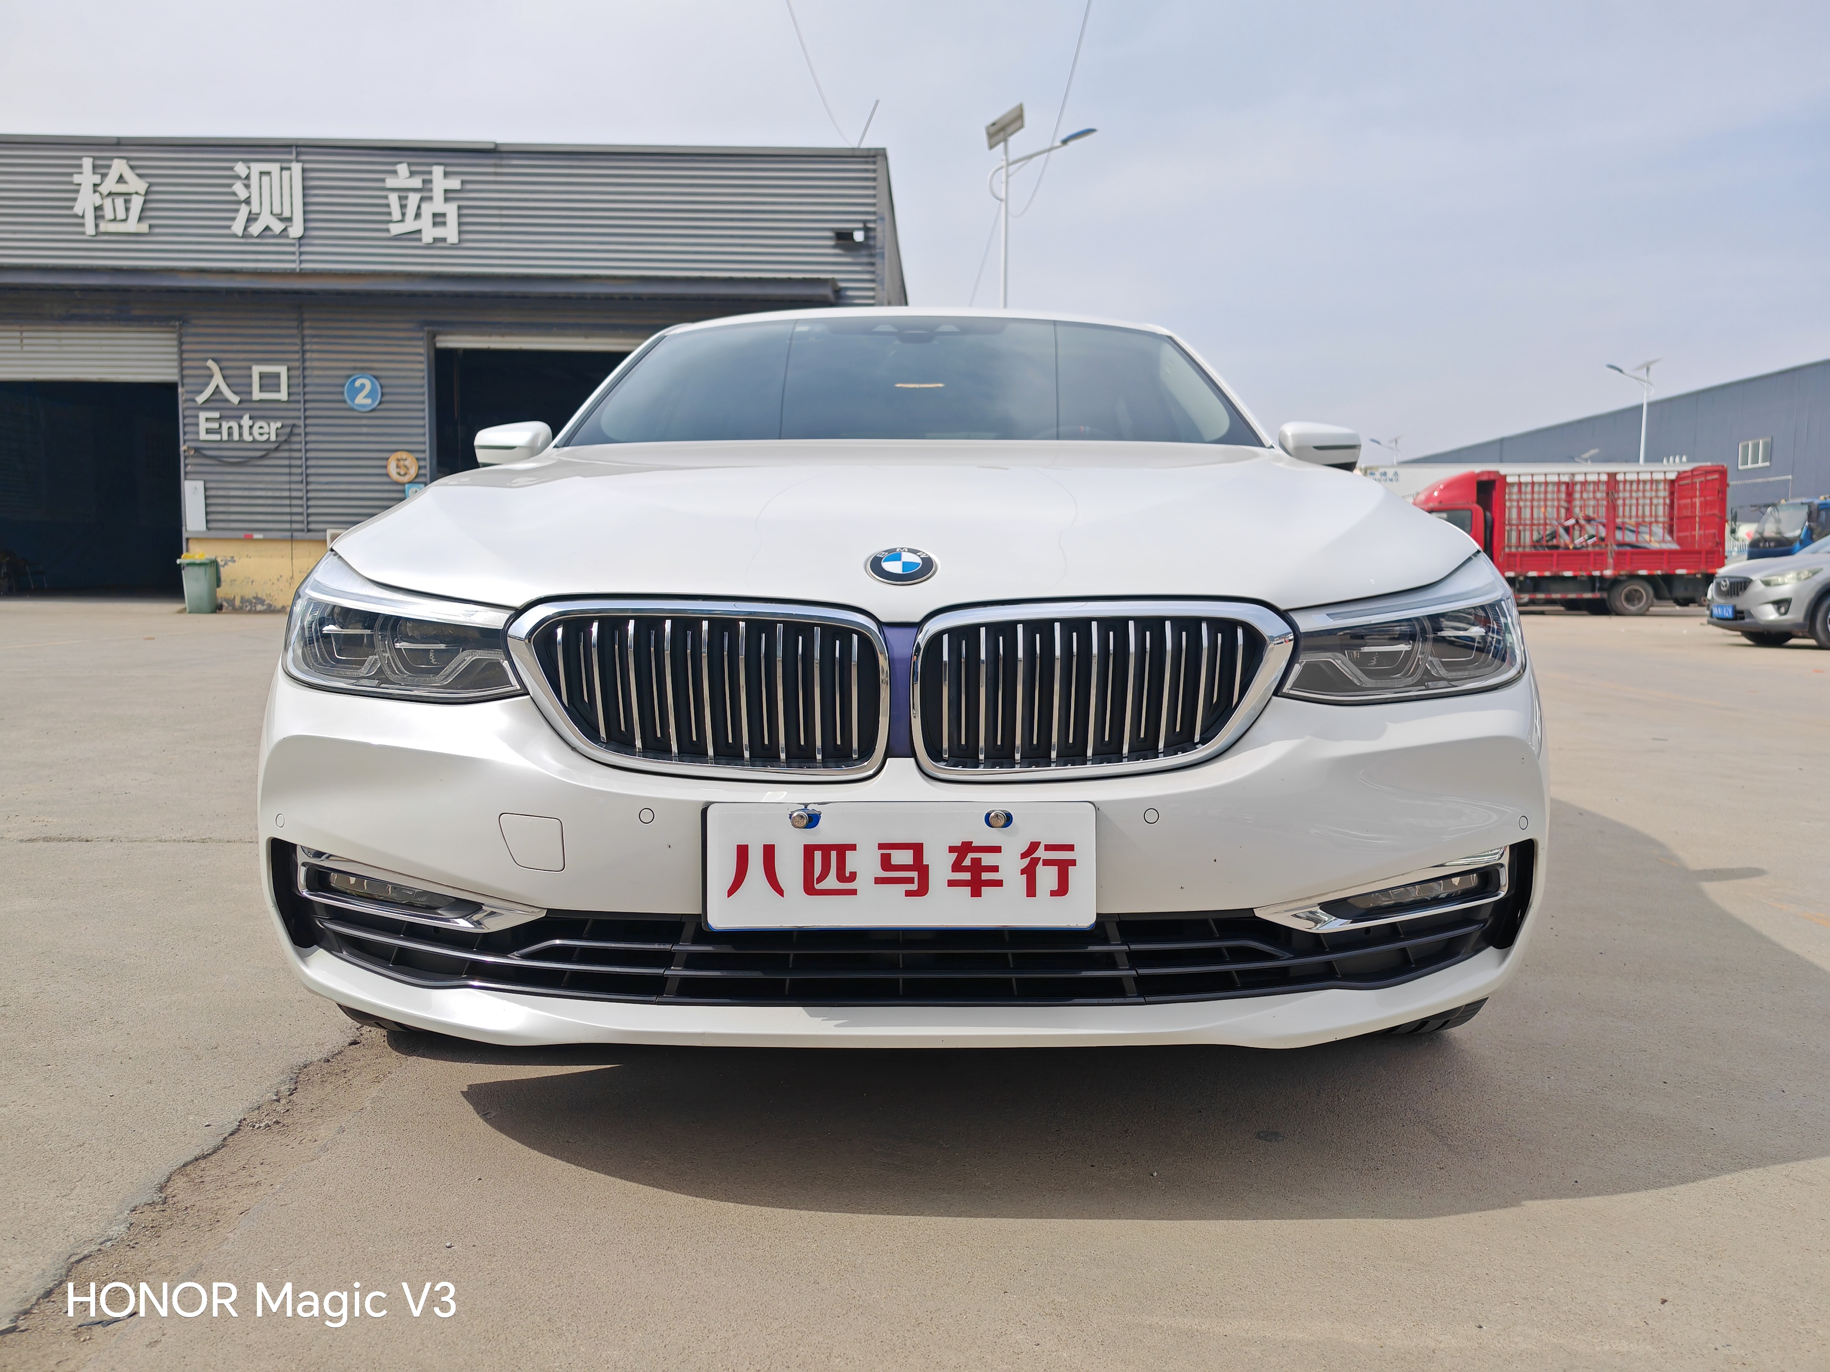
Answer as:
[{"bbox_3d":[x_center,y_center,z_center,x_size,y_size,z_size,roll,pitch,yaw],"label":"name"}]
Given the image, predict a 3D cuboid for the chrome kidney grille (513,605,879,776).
[{"bbox_3d":[-0.267,0.003,1.645,0.450,0.200,0.140,1,4,7],"label":"chrome kidney grille"}]

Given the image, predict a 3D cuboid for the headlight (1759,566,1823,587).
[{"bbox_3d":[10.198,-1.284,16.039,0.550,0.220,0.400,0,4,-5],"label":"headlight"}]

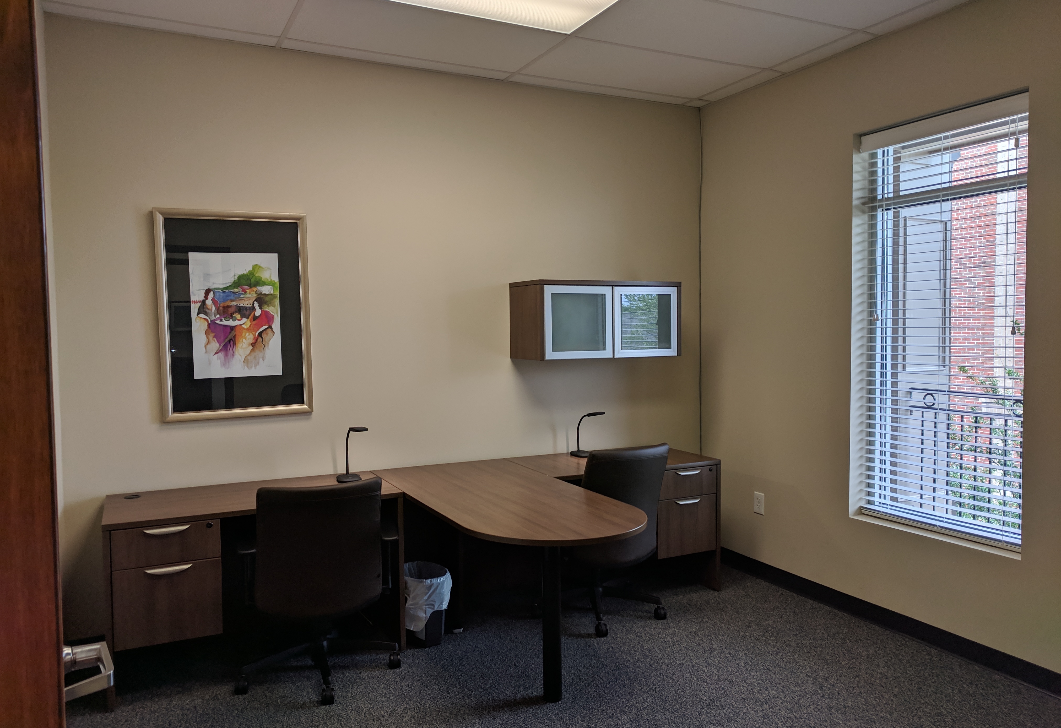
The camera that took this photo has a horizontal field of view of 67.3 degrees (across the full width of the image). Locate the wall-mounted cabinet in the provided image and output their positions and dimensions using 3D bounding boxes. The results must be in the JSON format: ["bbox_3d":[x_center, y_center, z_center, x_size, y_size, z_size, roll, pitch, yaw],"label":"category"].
[{"bbox_3d":[0.374,-0.246,4.499,0.909,0.421,0.361,-2,3,-27],"label":"wall-mounted cabinet"}]

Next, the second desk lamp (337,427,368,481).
[{"bbox_3d":[-0.869,0.438,3.872,0.153,0.257,0.139,1,3,25],"label":"second desk lamp"}]

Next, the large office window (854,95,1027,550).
[{"bbox_3d":[1.887,-0.173,3.665,0.069,1.906,0.863,-2,3,-27],"label":"large office window"}]

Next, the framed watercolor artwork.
[{"bbox_3d":[-1.392,-0.234,3.789,0.680,0.978,0.035,-2,3,-27],"label":"framed watercolor artwork"}]

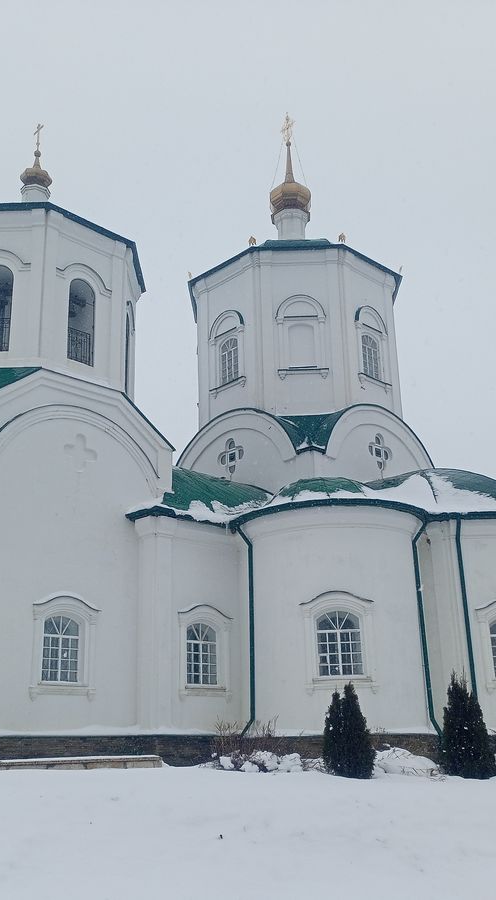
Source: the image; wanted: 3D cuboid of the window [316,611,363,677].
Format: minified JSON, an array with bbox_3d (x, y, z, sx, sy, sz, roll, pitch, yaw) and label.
[{"bbox_3d":[2.442,5.183,26.093,1.151,1.748,0.200,-2,-21,0],"label":"window"}]

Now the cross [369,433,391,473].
[{"bbox_3d":[5.157,0.137,38.063,1.424,1.751,0.200,18,-28,-42],"label":"cross"}]

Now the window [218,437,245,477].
[{"bbox_3d":[-0.647,0.255,38.054,0.200,1.667,1.469,18,-28,-42],"label":"window"}]

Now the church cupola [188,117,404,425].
[{"bbox_3d":[2.085,-8.071,44.365,9.227,17.752,9.227,-1,-20,0],"label":"church cupola"}]

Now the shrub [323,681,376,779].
[{"bbox_3d":[2.107,5.989,20.782,1.101,1.982,1.101,-2,-21,0],"label":"shrub"}]

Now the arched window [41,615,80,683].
[{"bbox_3d":[-4.945,5.225,25.706,1.193,1.746,0.200,18,-28,-42],"label":"arched window"}]

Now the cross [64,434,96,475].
[{"bbox_3d":[-4.795,0.124,27.823,1.111,1.224,0.120,18,-28,-42],"label":"cross"}]

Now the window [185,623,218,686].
[{"bbox_3d":[-1.319,5.774,27.555,1.277,1.757,0.200,18,-28,-42],"label":"window"}]

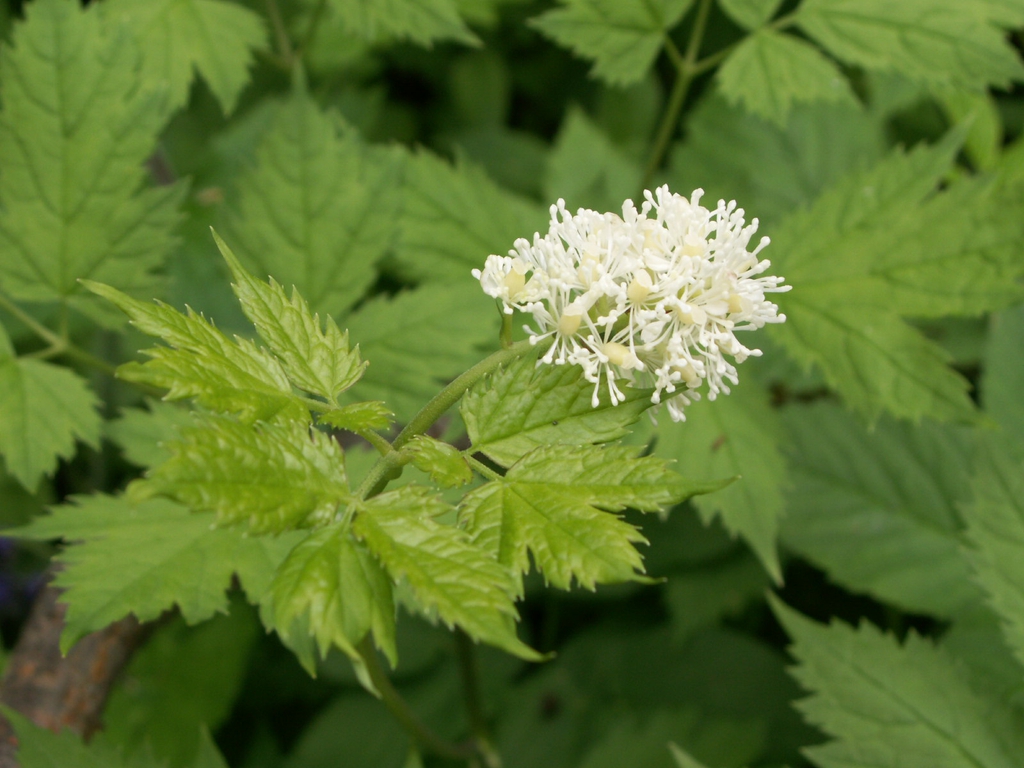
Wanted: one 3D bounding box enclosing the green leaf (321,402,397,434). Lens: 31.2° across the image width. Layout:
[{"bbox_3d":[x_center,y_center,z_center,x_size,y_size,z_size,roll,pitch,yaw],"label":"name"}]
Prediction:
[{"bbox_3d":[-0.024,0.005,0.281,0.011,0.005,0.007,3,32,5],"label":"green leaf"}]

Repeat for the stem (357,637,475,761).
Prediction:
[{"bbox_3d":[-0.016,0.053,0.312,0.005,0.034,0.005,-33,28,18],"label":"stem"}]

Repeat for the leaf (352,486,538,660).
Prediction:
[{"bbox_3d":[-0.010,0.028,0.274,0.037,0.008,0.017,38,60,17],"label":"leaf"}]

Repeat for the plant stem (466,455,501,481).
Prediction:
[{"bbox_3d":[-0.005,0.016,0.353,0.008,0.002,0.002,36,1,9],"label":"plant stem"}]

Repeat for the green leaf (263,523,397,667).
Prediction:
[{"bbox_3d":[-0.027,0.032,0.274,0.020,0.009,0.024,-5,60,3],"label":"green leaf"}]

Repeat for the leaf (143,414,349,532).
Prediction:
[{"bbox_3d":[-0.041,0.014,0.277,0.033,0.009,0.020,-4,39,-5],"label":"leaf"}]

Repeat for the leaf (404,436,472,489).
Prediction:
[{"bbox_3d":[-0.010,0.010,0.240,0.009,0.004,0.006,0,34,-24],"label":"leaf"}]

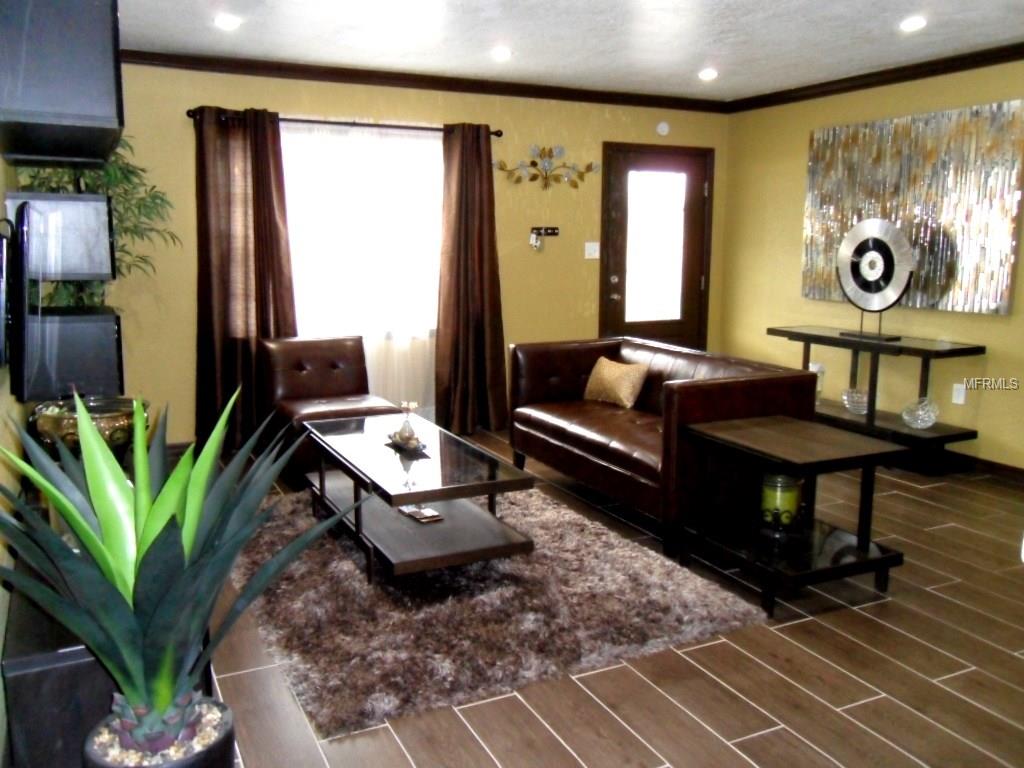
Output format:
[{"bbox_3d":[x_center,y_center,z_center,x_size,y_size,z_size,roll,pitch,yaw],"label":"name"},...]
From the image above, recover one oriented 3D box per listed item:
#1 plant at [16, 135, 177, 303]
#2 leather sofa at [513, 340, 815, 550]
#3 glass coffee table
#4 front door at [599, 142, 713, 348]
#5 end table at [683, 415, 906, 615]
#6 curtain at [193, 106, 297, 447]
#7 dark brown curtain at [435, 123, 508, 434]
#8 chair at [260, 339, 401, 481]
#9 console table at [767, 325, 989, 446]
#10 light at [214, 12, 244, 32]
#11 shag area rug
[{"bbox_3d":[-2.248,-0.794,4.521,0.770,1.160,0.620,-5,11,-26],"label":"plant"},{"bbox_3d":[0.722,0.238,4.508,0.820,0.770,1.610,-5,11,-26],"label":"leather sofa"},{"bbox_3d":[-0.502,0.505,3.910,0.660,0.440,1.390,-5,11,-26],"label":"glass coffee table"},{"bbox_3d":[1.145,-0.823,6.624,1.060,2.100,0.090,-5,11,-26],"label":"front door"},{"bbox_3d":[1.134,0.521,3.450,0.580,0.590,0.710,-5,11,-26],"label":"end table"},{"bbox_3d":[-1.694,-0.617,5.251,0.640,2.150,0.140,-5,11,-26],"label":"curtain"},{"bbox_3d":[-0.264,-0.715,5.838,0.570,2.150,0.140,-5,11,-26],"label":"dark brown curtain"},{"bbox_3d":[-1.098,0.143,5.008,0.620,0.780,0.770,-5,11,-26],"label":"chair"},{"bbox_3d":[2.269,0.080,5.356,0.480,0.775,1.300,-5,11,-26],"label":"console table"},{"bbox_3d":[-1.415,-1.803,4.142,0.160,0.030,0.160,-5,11,-26],"label":"light"},{"bbox_3d":[-0.335,0.746,3.755,1.680,0.040,2.390,-5,11,-26],"label":"shag area rug"}]

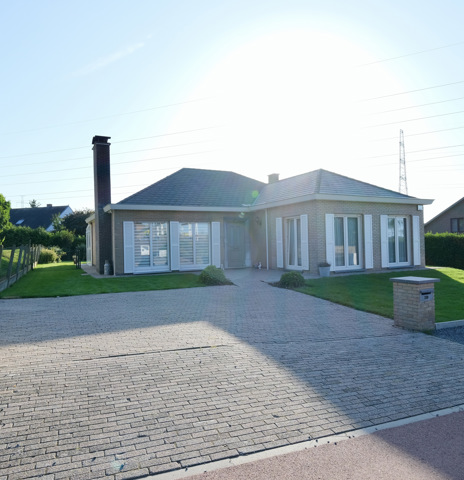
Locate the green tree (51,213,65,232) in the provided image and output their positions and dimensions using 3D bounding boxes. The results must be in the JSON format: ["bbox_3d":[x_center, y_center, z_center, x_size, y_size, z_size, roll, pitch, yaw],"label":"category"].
[{"bbox_3d":[-17.450,-0.500,34.000,1.450,4.400,1.450,-1,-1,-27],"label":"green tree"}]

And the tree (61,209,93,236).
[{"bbox_3d":[-16.269,-0.707,37.000,4.800,5.500,4.600,-1,-1,-24],"label":"tree"}]

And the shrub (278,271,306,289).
[{"bbox_3d":[1.636,1.078,9.350,0.700,0.470,0.660,-1,-1,10],"label":"shrub"}]

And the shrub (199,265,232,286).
[{"bbox_3d":[-0.522,1.069,10.150,0.900,0.620,0.850,-1,-1,-3],"label":"shrub"}]

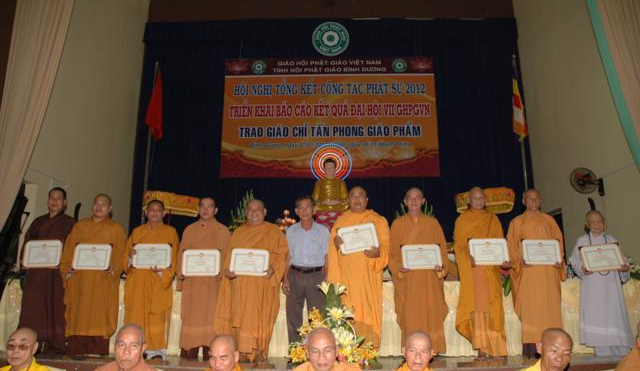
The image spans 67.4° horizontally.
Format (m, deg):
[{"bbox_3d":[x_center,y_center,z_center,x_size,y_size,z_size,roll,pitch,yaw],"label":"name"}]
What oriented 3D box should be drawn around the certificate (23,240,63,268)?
[{"bbox_3d":[-2.838,0.706,4.910,0.390,0.275,0.020,1,-12,-3],"label":"certificate"}]

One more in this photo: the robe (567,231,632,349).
[{"bbox_3d":[2.815,1.039,4.851,0.510,1.151,0.420,-2,-13,8],"label":"robe"}]

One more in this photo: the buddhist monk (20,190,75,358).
[{"bbox_3d":[-2.838,0.871,5.029,0.570,1.736,0.430,2,-12,-10],"label":"buddhist monk"}]

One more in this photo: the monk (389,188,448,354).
[{"bbox_3d":[1.028,0.865,5.009,0.599,1.717,0.430,0,-12,0],"label":"monk"}]

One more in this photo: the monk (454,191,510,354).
[{"bbox_3d":[1.690,0.864,5.040,0.537,1.738,0.430,1,-12,-3],"label":"monk"}]

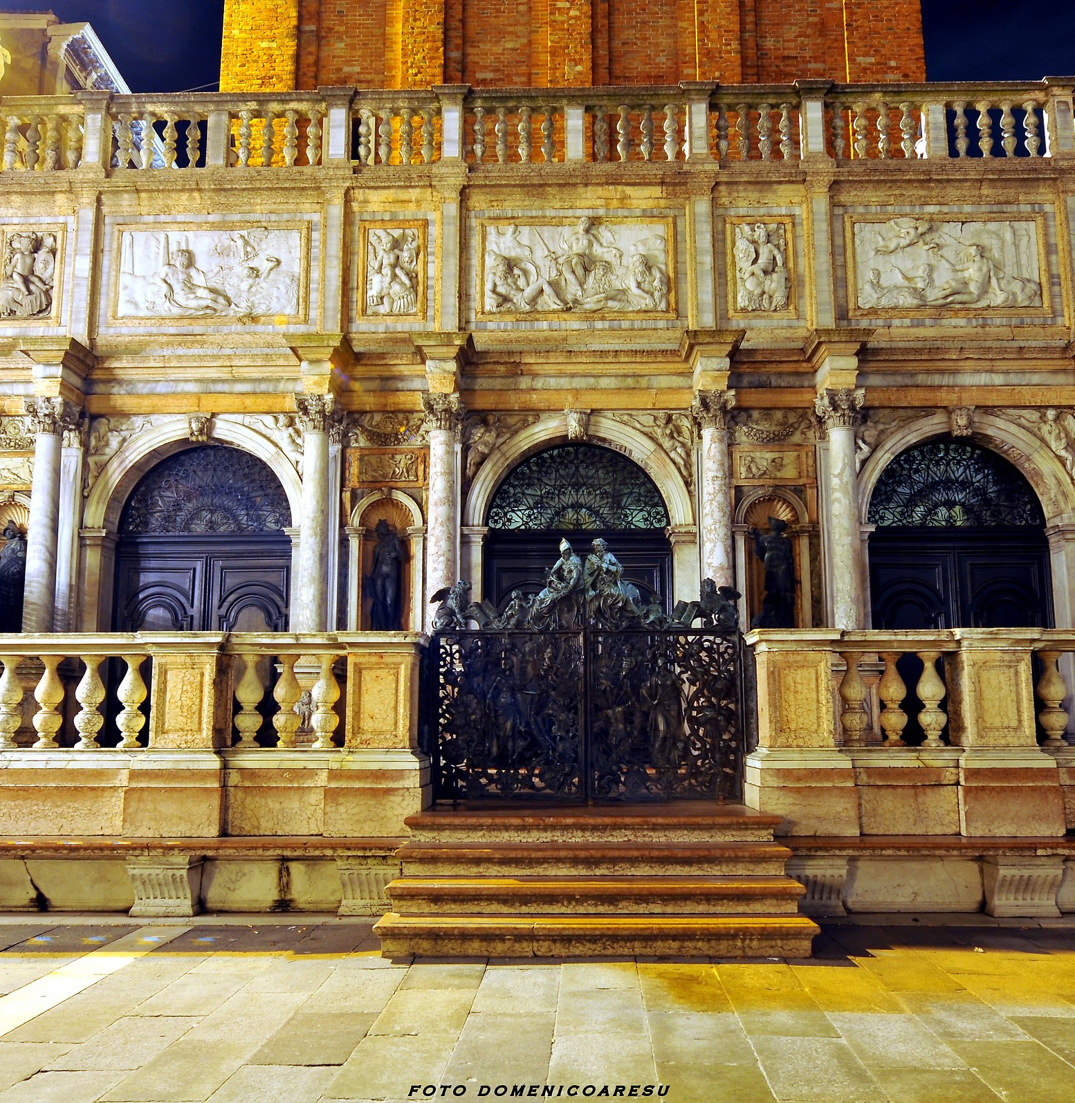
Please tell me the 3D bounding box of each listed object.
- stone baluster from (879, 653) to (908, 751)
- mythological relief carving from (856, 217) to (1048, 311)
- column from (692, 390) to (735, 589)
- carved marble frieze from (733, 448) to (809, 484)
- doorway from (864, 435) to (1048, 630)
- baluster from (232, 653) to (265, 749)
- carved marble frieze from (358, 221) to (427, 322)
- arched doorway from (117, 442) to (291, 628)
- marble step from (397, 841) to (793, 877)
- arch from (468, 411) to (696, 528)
[{"bbox_3d":[2.484,1.038,7.725,0.220,0.660,0.220,0,-9,2],"label":"stone baluster"},{"bbox_3d":[4.823,-3.362,13.071,2.342,1.284,0.160,0,-9,2],"label":"mythological relief carving"},{"bbox_3d":[1.977,-0.257,12.149,0.480,2.996,0.480,0,-9,1],"label":"column"},{"bbox_3d":[2.711,-0.990,12.923,0.857,0.443,0.100,0,-9,1],"label":"carved marble frieze"},{"bbox_3d":[5.248,0.639,13.650,2.385,4.132,0.500,0,-9,1],"label":"doorway"},{"bbox_3d":[-2.097,1.072,8.013,0.222,0.685,0.222,0,-9,1],"label":"baluster"},{"bbox_3d":[-1.764,-3.409,13.449,0.823,1.304,0.130,0,-9,1],"label":"carved marble frieze"},{"bbox_3d":[-3.947,0.548,13.063,2.231,3.747,0.470,0,-9,2],"label":"arched doorway"},{"bbox_3d":[0.349,1.912,6.944,2.425,0.165,0.400,0,-9,1],"label":"marble step"},{"bbox_3d":[0.485,-0.903,13.017,2.653,1.320,0.420,0,-9,1],"label":"arch"}]

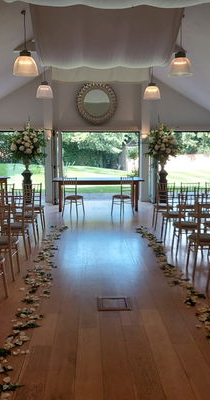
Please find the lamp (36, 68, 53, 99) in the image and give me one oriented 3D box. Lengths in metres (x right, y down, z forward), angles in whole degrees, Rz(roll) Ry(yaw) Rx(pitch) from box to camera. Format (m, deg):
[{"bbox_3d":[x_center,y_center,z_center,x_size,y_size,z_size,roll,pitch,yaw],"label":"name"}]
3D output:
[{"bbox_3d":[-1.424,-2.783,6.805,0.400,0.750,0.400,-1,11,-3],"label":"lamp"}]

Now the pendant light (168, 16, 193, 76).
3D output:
[{"bbox_3d":[1.235,-2.493,4.686,0.400,0.930,0.400,-1,11,-3],"label":"pendant light"}]

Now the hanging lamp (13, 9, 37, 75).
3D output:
[{"bbox_3d":[-1.290,-2.529,4.662,0.405,1.000,0.405,0,9,0],"label":"hanging lamp"}]

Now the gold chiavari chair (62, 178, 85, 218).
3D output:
[{"bbox_3d":[-0.710,-0.058,6.503,0.400,0.925,0.420,6,12,28],"label":"gold chiavari chair"}]

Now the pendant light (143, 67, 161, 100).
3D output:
[{"bbox_3d":[1.137,-2.863,6.938,0.410,0.864,0.410,0,9,0],"label":"pendant light"}]

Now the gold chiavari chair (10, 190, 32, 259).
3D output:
[{"bbox_3d":[-1.240,0.347,4.095,0.400,0.915,0.420,0,9,-1],"label":"gold chiavari chair"}]

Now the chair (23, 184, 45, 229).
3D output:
[{"bbox_3d":[-1.330,0.118,5.537,0.400,0.915,0.420,0,9,-1],"label":"chair"}]

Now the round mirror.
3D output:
[{"bbox_3d":[-0.216,-2.671,8.005,1.130,1.130,0.070,-1,11,-3],"label":"round mirror"}]

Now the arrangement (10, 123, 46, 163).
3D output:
[{"bbox_3d":[-2.060,-1.528,7.706,0.947,1.047,0.871,0,9,0],"label":"arrangement"}]

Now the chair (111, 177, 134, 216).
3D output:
[{"bbox_3d":[0.403,-0.068,6.556,0.400,0.925,0.420,-8,13,-38],"label":"chair"}]

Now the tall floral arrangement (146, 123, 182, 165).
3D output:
[{"bbox_3d":[1.569,-1.476,7.714,0.948,1.049,0.872,0,9,0],"label":"tall floral arrangement"}]

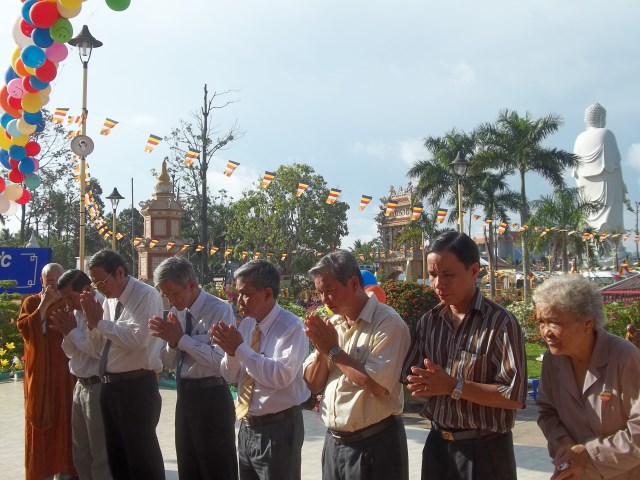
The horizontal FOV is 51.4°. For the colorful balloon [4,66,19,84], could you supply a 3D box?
[{"bbox_3d":[-3.810,-2.039,8.300,0.250,0.260,0.250,0,-3,0],"label":"colorful balloon"}]

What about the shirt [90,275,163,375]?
[{"bbox_3d":[-0.949,0.424,3.300,0.360,0.520,0.450,3,-5,-44],"label":"shirt"}]

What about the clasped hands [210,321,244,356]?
[{"bbox_3d":[-0.361,0.385,2.600,0.140,0.150,0.110,2,-3,-40],"label":"clasped hands"}]

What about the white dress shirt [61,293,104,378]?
[{"bbox_3d":[-1.287,0.527,3.750,0.380,0.500,0.460,2,-4,-41],"label":"white dress shirt"}]

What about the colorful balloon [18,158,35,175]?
[{"bbox_3d":[-4.365,-1.093,9.900,0.245,0.255,0.245,0,-3,0],"label":"colorful balloon"}]

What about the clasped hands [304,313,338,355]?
[{"bbox_3d":[0.005,0.316,2.250,0.130,0.150,0.100,3,-4,-44],"label":"clasped hands"}]

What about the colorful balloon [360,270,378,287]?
[{"bbox_3d":[0.374,0.374,5.600,0.250,0.260,0.250,0,-3,0],"label":"colorful balloon"}]

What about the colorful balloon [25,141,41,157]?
[{"bbox_3d":[-3.659,-1.162,8.500,0.201,0.211,0.201,0,-2,0],"label":"colorful balloon"}]

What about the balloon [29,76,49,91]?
[{"bbox_3d":[-2.950,-1.667,7.000,0.210,0.210,0.210,0,-2,0],"label":"balloon"}]

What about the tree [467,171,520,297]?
[{"bbox_3d":[8.104,0.025,30.801,2.800,6.535,2.800,0,-3,0],"label":"tree"}]

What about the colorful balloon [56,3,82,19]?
[{"bbox_3d":[-2.216,-2.061,5.900,0.226,0.236,0.226,0,-2,0],"label":"colorful balloon"}]

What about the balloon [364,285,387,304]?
[{"bbox_3d":[0.519,0.548,6.400,0.250,0.260,0.250,0,-3,0],"label":"balloon"}]

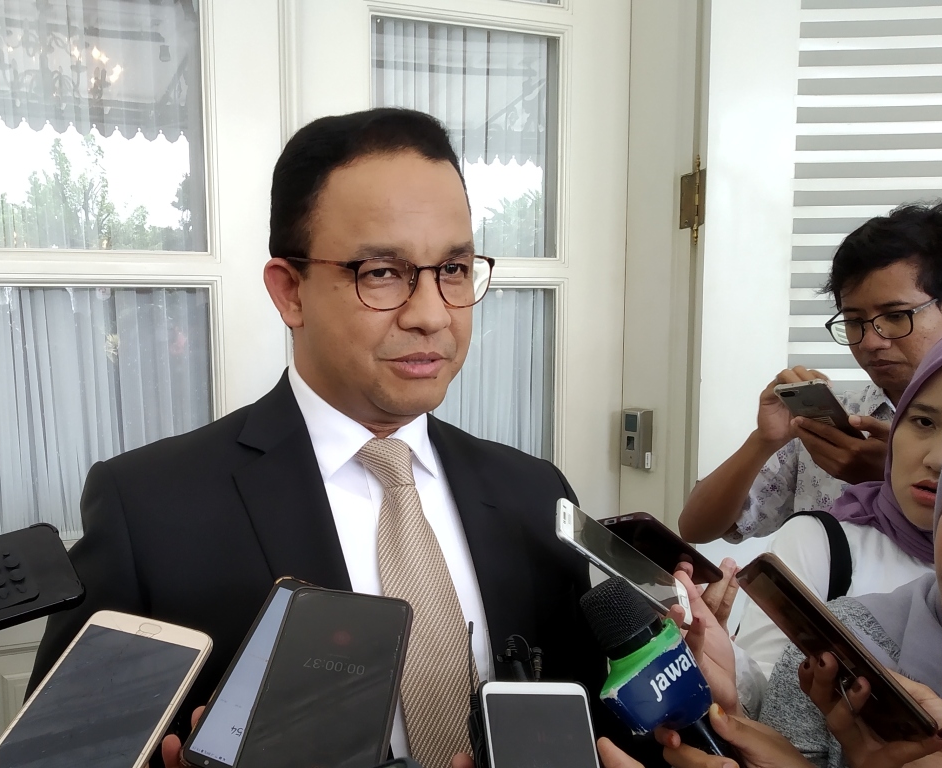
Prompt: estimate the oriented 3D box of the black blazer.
[{"bbox_3d":[-0.115,0.355,0.725,0.540,0.740,0.310,-2,7,-22],"label":"black blazer"}]

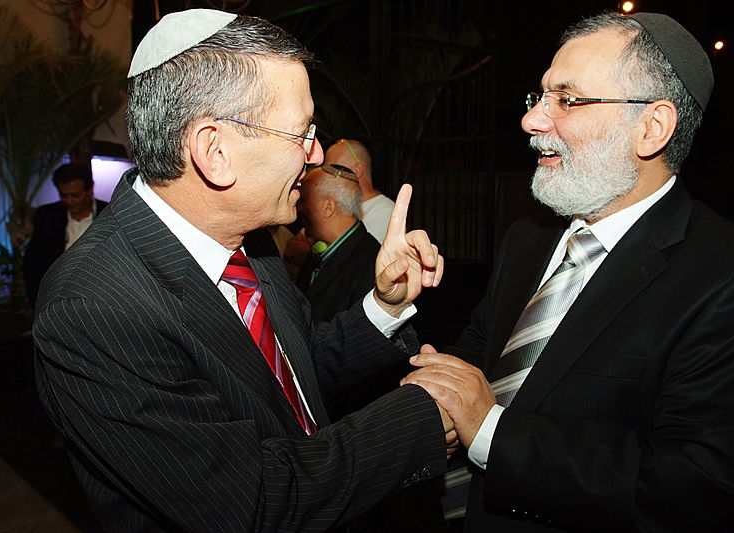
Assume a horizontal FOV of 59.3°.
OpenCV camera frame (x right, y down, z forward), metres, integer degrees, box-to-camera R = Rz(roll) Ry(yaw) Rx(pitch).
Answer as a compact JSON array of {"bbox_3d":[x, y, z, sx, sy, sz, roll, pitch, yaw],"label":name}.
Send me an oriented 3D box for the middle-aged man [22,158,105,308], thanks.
[{"bbox_3d":[-1.290,0.380,2.980,0.520,1.700,0.320,-1,5,-13],"label":"middle-aged man"}]

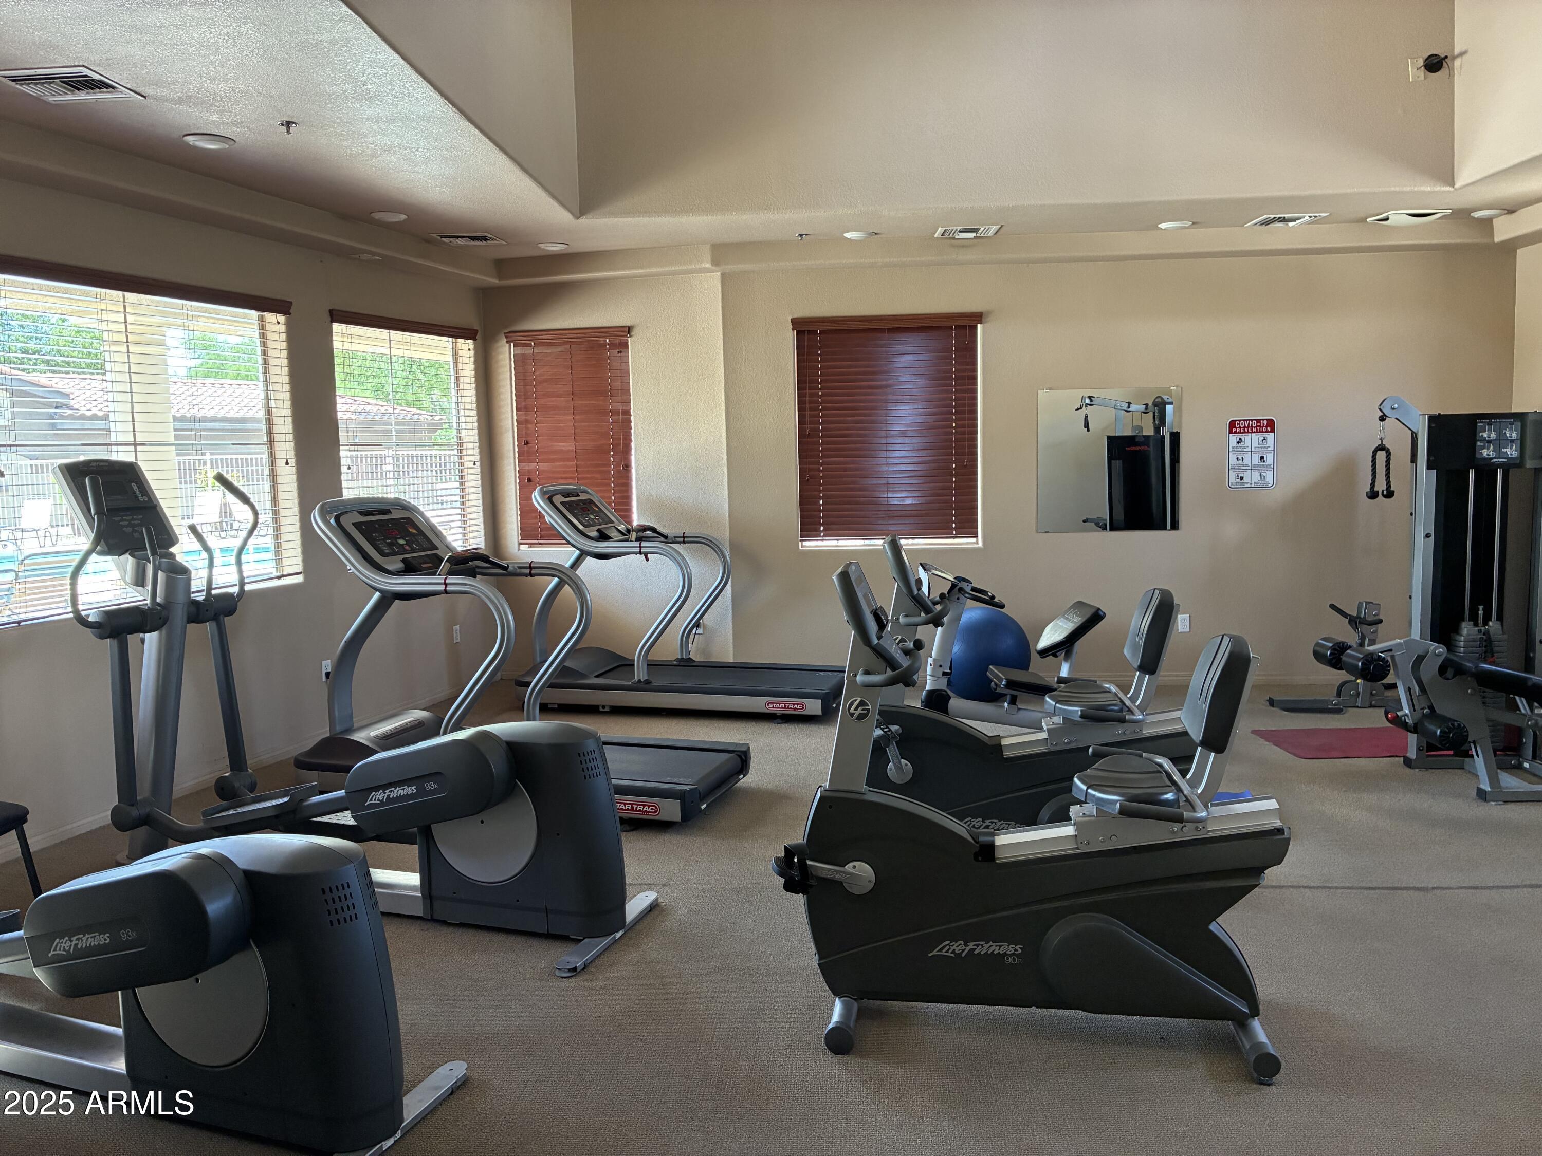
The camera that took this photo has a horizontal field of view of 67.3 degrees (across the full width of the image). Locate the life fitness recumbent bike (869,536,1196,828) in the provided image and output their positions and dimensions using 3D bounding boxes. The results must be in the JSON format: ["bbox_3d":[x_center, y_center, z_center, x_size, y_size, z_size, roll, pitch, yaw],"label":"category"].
[{"bbox_3d":[0.950,0.461,4.255,1.300,1.260,0.620,-1,6,6],"label":"life fitness recumbent bike"}]

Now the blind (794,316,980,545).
[{"bbox_3d":[0.762,-0.964,7.499,1.216,1.444,0.090,-1,6,3],"label":"blind"}]

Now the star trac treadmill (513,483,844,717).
[{"bbox_3d":[-0.551,0.103,7.243,2.090,1.410,0.810,1,7,18],"label":"star trac treadmill"}]

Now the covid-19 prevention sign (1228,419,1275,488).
[{"bbox_3d":[3.067,-0.787,7.386,0.305,0.457,0.010,-1,6,3],"label":"covid-19 prevention sign"}]

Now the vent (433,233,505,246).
[{"bbox_3d":[-1.810,-2.035,6.965,0.350,0.030,0.350,-1,6,4],"label":"vent"}]

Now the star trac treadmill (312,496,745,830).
[{"bbox_3d":[-1.204,0.320,5.407,2.090,1.410,0.810,1,7,19],"label":"star trac treadmill"}]

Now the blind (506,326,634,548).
[{"bbox_3d":[-1.346,-0.945,7.827,0.896,1.444,0.090,0,6,14],"label":"blind"}]

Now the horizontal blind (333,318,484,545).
[{"bbox_3d":[-2.238,-0.833,7.295,0.060,1.450,1.470,1,7,18],"label":"horizontal blind"}]

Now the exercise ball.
[{"bbox_3d":[1.333,0.479,7.230,0.589,0.589,0.589,-1,6,3],"label":"exercise ball"}]

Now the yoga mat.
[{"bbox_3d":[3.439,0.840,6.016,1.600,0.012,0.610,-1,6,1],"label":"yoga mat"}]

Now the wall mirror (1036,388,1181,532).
[{"bbox_3d":[2.169,-0.752,7.428,0.914,0.914,0.020,-1,6,3],"label":"wall mirror"}]

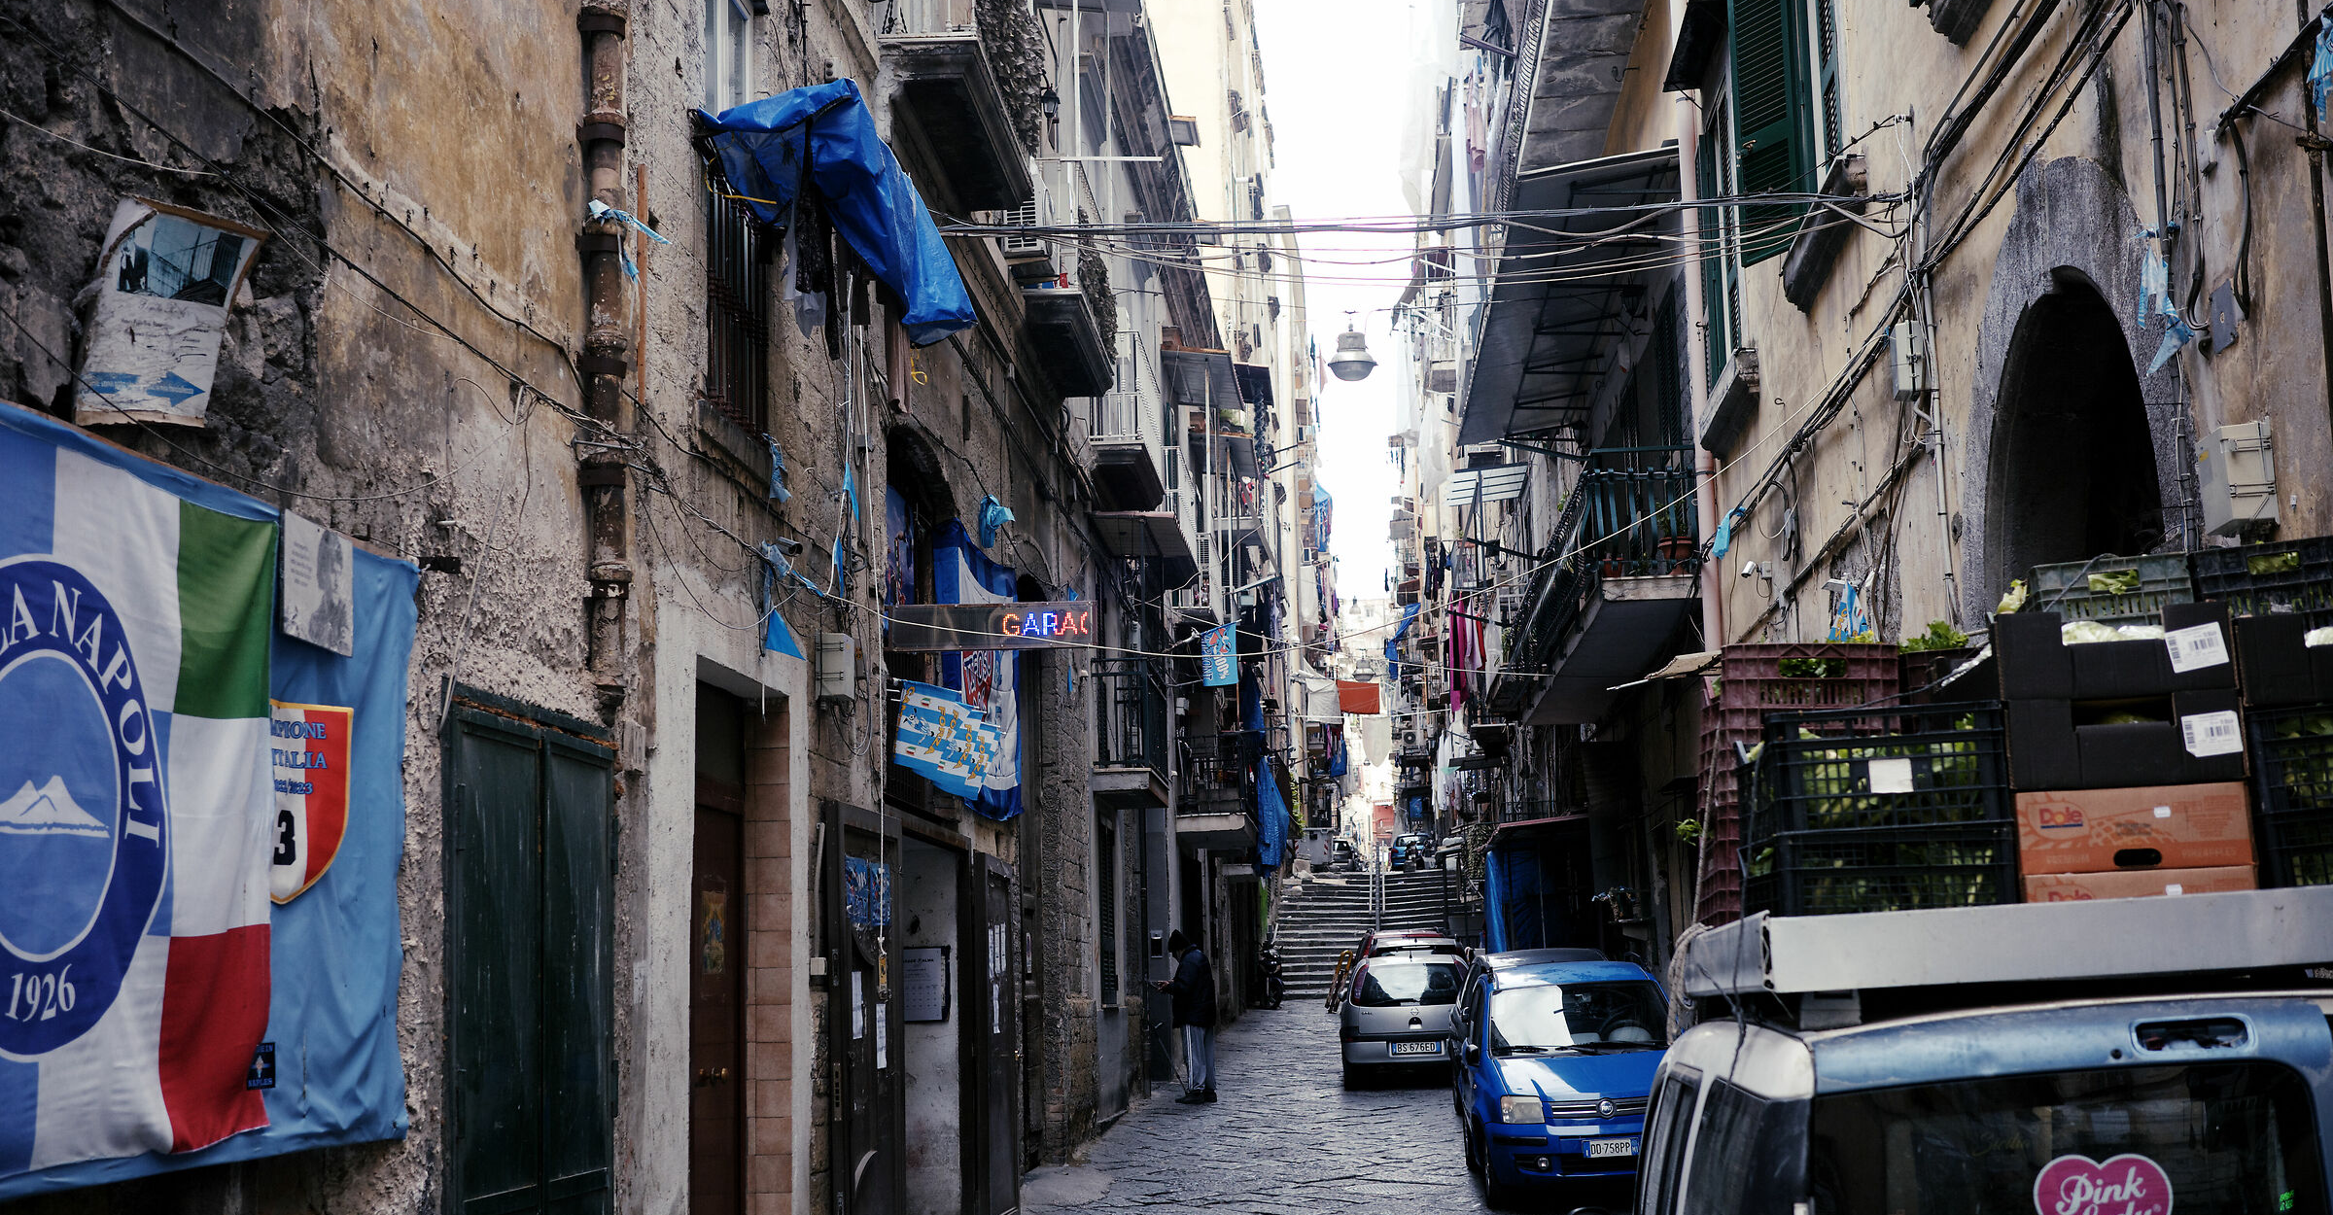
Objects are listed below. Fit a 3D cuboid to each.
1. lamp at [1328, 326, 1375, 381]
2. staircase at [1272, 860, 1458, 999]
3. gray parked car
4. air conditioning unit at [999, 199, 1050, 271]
[{"bbox_3d":[1.967,-2.685,27.500,0.530,0.520,0.530,-2,-7,4],"label":"lamp"},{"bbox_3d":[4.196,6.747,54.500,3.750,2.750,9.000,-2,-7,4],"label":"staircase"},{"bbox_3d":[2.769,4.682,29.581,1.650,1.440,3.820,-2,-7,3],"label":"gray parked car"},{"bbox_3d":[-0.925,-2.459,16.839,0.290,0.550,0.800,-2,-7,4],"label":"air conditioning unit"}]

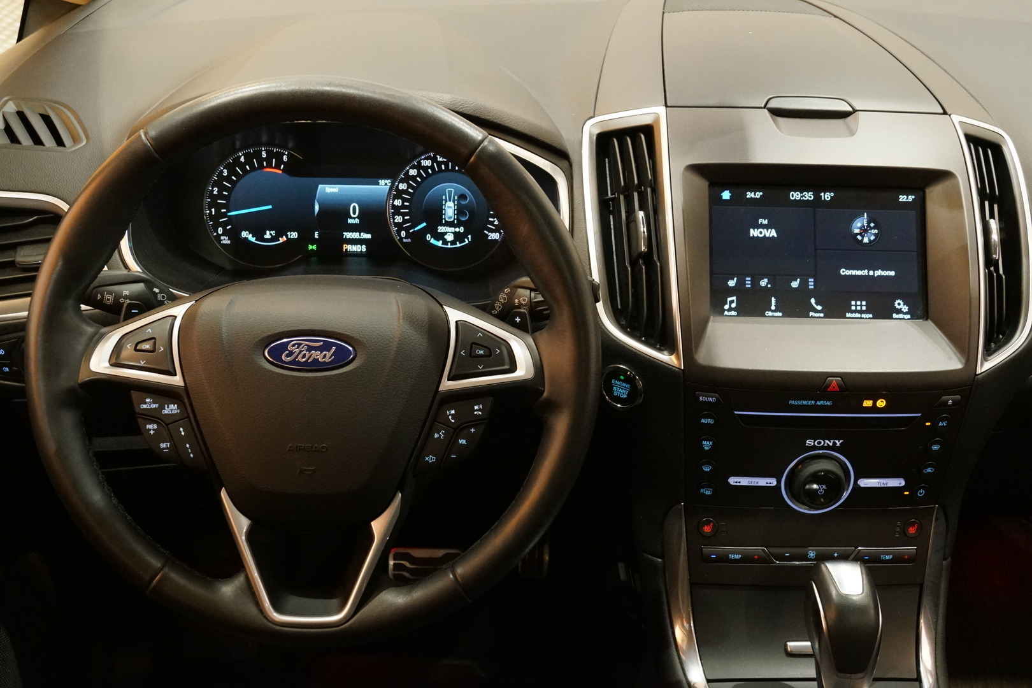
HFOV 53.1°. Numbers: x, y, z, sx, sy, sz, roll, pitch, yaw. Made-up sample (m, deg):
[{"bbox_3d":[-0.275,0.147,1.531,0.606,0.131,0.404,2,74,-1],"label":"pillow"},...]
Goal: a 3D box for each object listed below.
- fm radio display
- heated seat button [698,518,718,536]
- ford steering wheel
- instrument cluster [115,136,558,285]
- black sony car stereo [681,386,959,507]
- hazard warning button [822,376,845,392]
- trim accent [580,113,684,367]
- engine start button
[{"bbox_3d":[0.242,-0.073,0.833,0.176,0.108,0.015,1,-4,-3],"label":"fm radio display"},{"bbox_3d":[0.155,0.147,0.834,0.016,0.017,0.009,1,16,-3],"label":"heated seat button"},{"bbox_3d":[-0.134,0.011,0.693,0.375,0.372,0.085,1,0,-3],"label":"ford steering wheel"},{"bbox_3d":[-0.143,-0.110,0.848,0.360,0.132,0.080,1,0,-3],"label":"instrument cluster"},{"bbox_3d":[0.243,0.081,0.808,0.208,0.106,0.033,1,16,-3],"label":"black sony car stereo"},{"bbox_3d":[0.243,0.030,0.791,0.018,0.013,0.010,1,6,-3],"label":"hazard warning button"},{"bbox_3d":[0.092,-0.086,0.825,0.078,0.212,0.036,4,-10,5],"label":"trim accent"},{"bbox_3d":[0.085,0.033,0.816,0.033,0.033,0.015,9,7,16],"label":"engine start button"}]

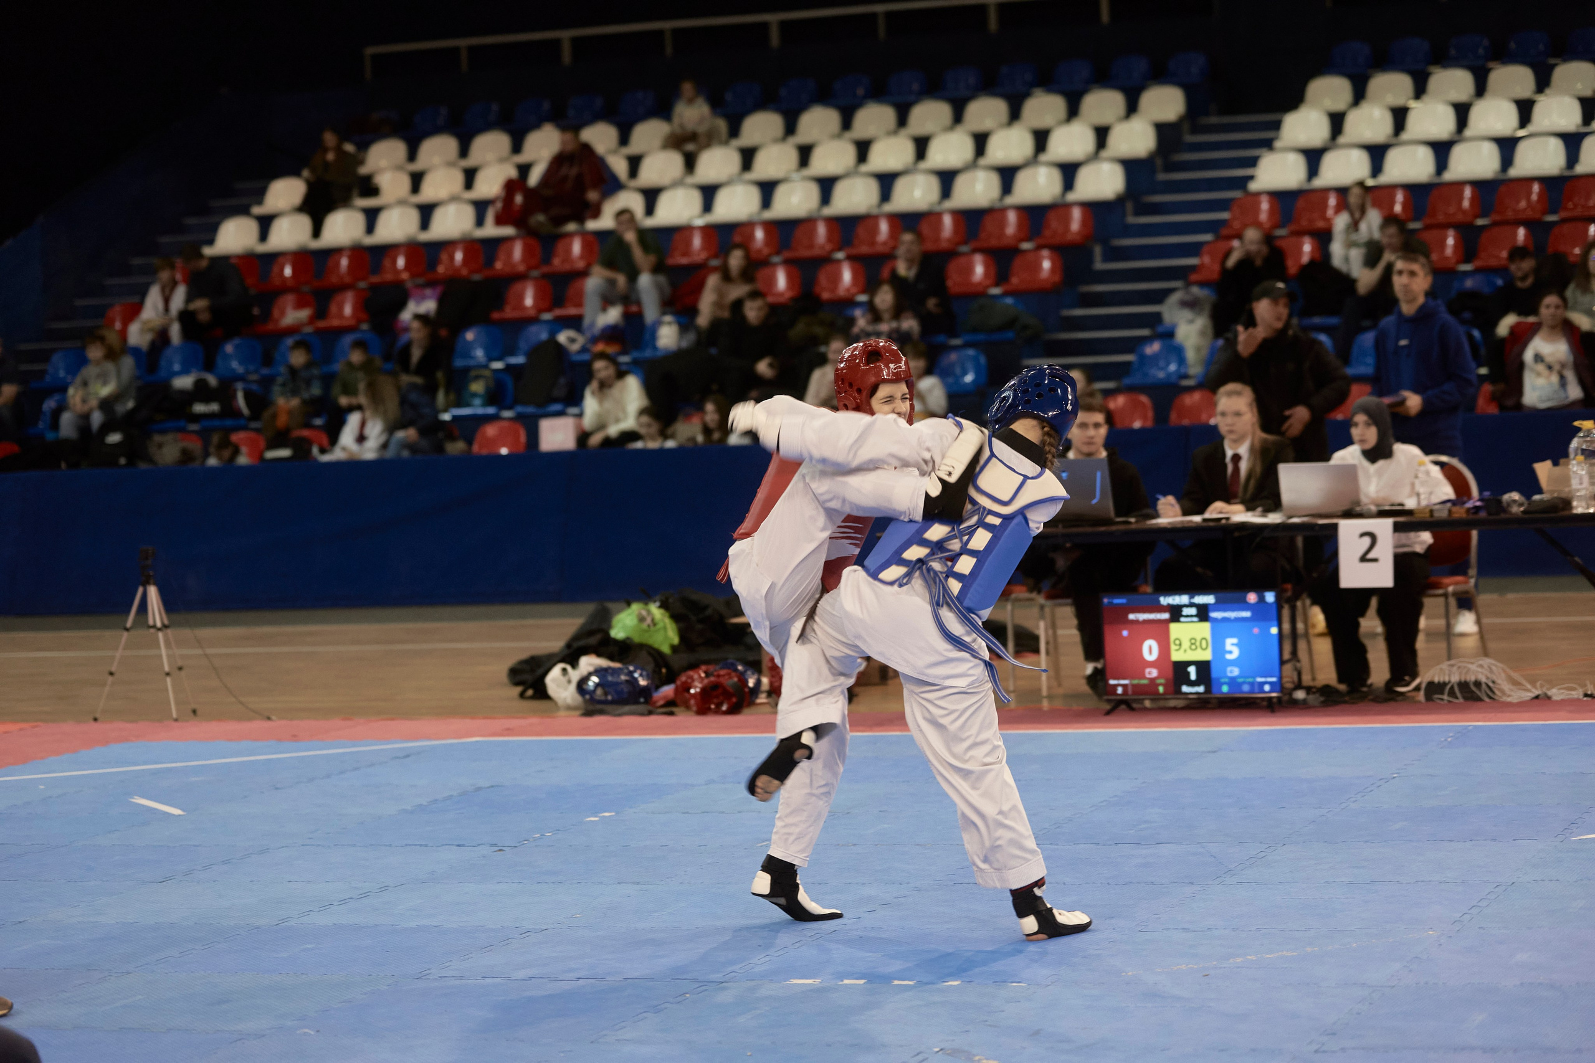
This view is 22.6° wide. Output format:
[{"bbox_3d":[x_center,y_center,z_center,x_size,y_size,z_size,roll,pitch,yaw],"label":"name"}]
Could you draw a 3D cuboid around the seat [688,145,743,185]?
[{"bbox_3d":[-0.676,-2.964,32.234,0.397,0.299,0.372,-2,3,19],"label":"seat"}]

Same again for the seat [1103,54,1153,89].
[{"bbox_3d":[2.620,-3.630,31.459,0.395,0.290,0.355,-2,3,20],"label":"seat"}]

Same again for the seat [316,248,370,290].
[{"bbox_3d":[-3.461,-2.008,30.504,0.410,0.310,0.370,-2,3,20],"label":"seat"}]

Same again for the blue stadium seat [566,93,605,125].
[{"bbox_3d":[-1.747,-3.501,33.070,0.395,0.290,0.355,-2,3,20],"label":"blue stadium seat"}]

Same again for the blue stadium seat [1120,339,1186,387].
[{"bbox_3d":[2.357,-1.105,26.159,0.397,0.299,0.372,-2,3,19],"label":"blue stadium seat"}]

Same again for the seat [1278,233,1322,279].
[{"bbox_3d":[3.400,-1.877,27.423,0.400,0.315,0.370,-2,3,20],"label":"seat"}]

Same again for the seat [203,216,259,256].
[{"bbox_3d":[-5.079,-2.647,35.707,0.400,0.305,0.390,-2,3,20],"label":"seat"}]

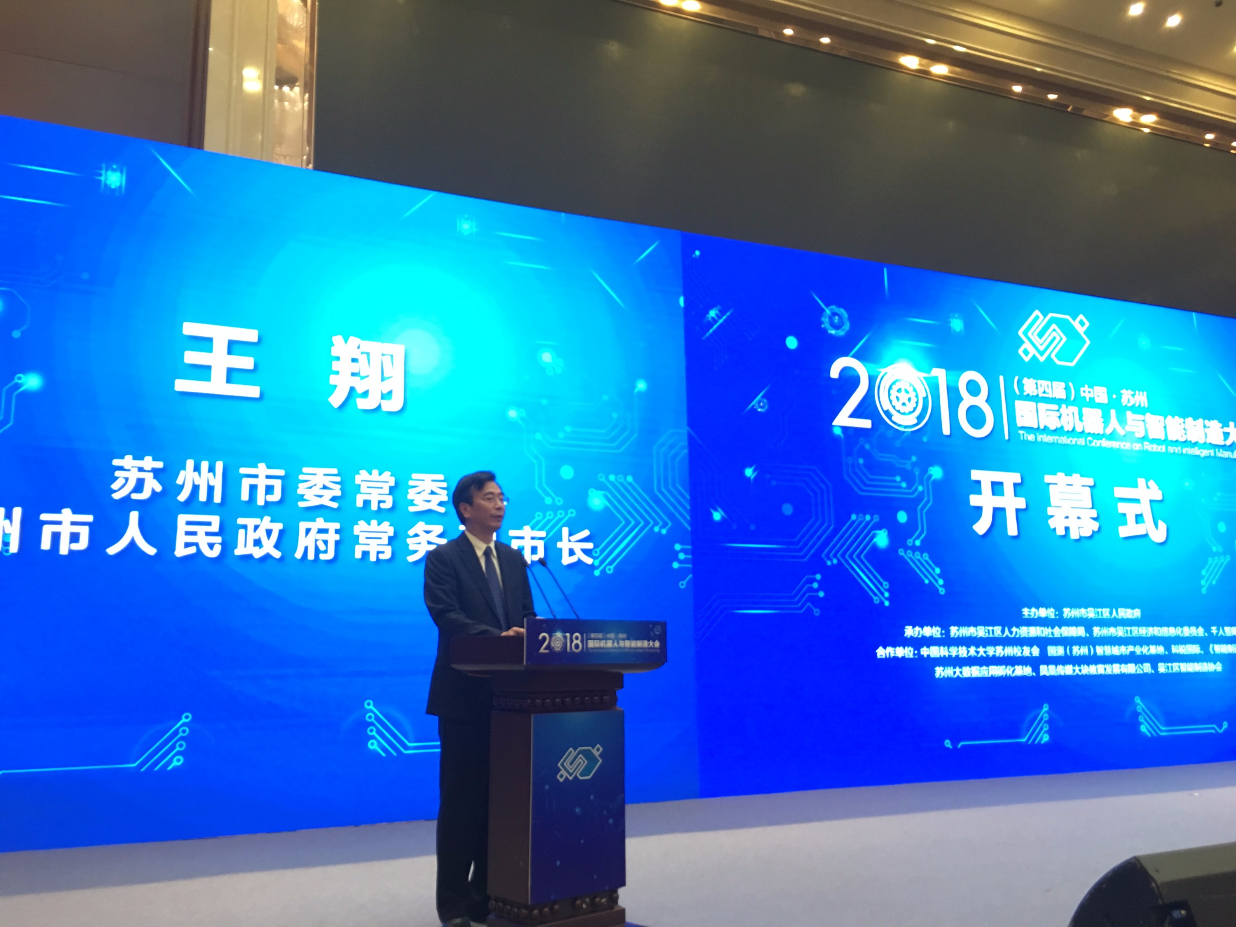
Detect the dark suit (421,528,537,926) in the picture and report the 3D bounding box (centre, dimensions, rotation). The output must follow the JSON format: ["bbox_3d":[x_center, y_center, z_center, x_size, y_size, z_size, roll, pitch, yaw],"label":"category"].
[{"bbox_3d":[-0.533,0.985,3.998,0.490,1.456,0.370,8,-14,-39],"label":"dark suit"}]

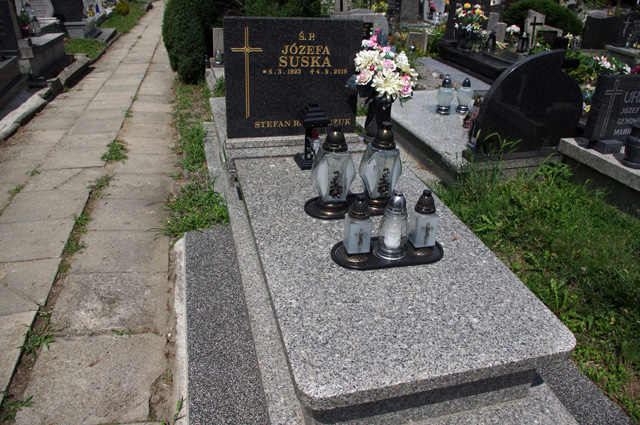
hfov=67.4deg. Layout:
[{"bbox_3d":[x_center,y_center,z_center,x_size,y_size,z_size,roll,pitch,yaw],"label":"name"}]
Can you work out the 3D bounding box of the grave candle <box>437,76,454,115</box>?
[{"bbox_3d":[1.138,-1.062,4.310,0.145,0.310,0.145,-5,26,-15],"label":"grave candle"}]

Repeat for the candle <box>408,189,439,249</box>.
[{"bbox_3d":[0.404,0.018,1.832,0.083,0.216,0.083,-4,28,-15],"label":"candle"}]

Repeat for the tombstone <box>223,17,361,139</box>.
[{"bbox_3d":[-0.150,-0.764,2.751,0.771,0.642,0.080,-5,26,-15],"label":"tombstone"}]

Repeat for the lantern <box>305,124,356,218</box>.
[{"bbox_3d":[0.070,-0.185,1.991,0.172,0.362,0.172,-4,29,-16],"label":"lantern"}]

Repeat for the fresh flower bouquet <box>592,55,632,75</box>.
[{"bbox_3d":[2.615,-1.319,4.300,0.310,0.200,0.250,-4,27,-16],"label":"fresh flower bouquet"}]

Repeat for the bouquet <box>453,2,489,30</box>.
[{"bbox_3d":[2.054,-2.644,6.500,0.400,0.380,0.360,-4,27,-16],"label":"bouquet"}]

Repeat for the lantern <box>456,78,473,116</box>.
[{"bbox_3d":[1.330,-1.057,4.349,0.140,0.284,0.140,-5,26,-15],"label":"lantern"}]

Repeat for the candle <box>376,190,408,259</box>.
[{"bbox_3d":[0.287,0.034,1.800,0.115,0.260,0.115,-5,29,-15],"label":"candle"}]

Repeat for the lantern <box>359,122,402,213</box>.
[{"bbox_3d":[0.270,-0.206,2.053,0.168,0.367,0.168,-4,29,-16],"label":"lantern"}]

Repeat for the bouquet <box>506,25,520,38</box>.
[{"bbox_3d":[4.239,-3.965,10.503,0.310,0.300,0.290,11,27,18],"label":"bouquet"}]

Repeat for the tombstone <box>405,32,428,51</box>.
[{"bbox_3d":[2.054,-3.615,10.184,0.460,0.420,0.150,7,26,9],"label":"tombstone"}]

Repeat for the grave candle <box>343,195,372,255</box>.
[{"bbox_3d":[0.140,0.038,1.764,0.086,0.209,0.086,-5,29,-16],"label":"grave candle"}]

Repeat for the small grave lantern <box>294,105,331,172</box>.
[{"bbox_3d":[-0.030,-0.392,2.412,0.145,0.316,0.145,-4,29,-16],"label":"small grave lantern"}]

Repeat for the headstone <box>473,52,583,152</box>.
[{"bbox_3d":[1.237,-0.652,2.792,0.650,0.600,0.080,-4,27,-16],"label":"headstone"}]

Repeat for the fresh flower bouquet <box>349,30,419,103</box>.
[{"bbox_3d":[0.363,-0.829,2.740,0.380,0.370,0.330,-5,26,-15],"label":"fresh flower bouquet"}]

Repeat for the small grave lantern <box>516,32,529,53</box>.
[{"bbox_3d":[3.041,-2.553,7.200,0.140,0.300,0.140,-4,27,-16],"label":"small grave lantern"}]

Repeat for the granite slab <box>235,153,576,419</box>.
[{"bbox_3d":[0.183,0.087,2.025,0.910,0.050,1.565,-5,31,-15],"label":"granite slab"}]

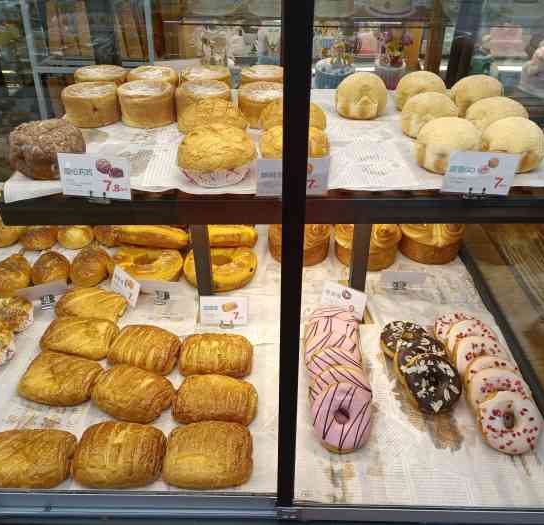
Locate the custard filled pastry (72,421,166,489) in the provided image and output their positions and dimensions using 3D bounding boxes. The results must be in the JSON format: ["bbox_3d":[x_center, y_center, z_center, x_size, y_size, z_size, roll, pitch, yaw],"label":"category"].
[{"bbox_3d":[-0.207,0.258,0.717,0.120,0.042,0.099,0,34,3],"label":"custard filled pastry"}]

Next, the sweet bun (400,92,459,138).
[{"bbox_3d":[0.248,-0.230,0.820,0.086,0.063,0.086,0,34,3],"label":"sweet bun"}]

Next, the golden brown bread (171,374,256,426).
[{"bbox_3d":[-0.084,0.202,0.786,0.127,0.045,0.083,1,35,3],"label":"golden brown bread"}]

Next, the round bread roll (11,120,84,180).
[{"bbox_3d":[-0.304,-0.154,0.716,0.097,0.073,0.097,0,34,0],"label":"round bread roll"}]

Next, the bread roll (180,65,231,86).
[{"bbox_3d":[-0.123,-0.337,1.001,0.096,0.057,0.096,-1,34,1],"label":"bread roll"}]

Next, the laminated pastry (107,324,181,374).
[{"bbox_3d":[-0.214,0.140,0.875,0.117,0.045,0.089,10,37,14],"label":"laminated pastry"}]

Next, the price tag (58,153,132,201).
[{"bbox_3d":[-0.209,-0.102,0.626,0.082,0.053,0.004,4,32,-3],"label":"price tag"}]

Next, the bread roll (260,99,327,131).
[{"bbox_3d":[0.030,-0.198,0.757,0.097,0.070,0.097,1,33,3],"label":"bread roll"}]

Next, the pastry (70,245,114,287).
[{"bbox_3d":[-0.365,0.000,1.067,0.082,0.053,0.108,0,35,1],"label":"pastry"}]

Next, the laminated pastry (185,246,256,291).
[{"bbox_3d":[-0.098,0.012,1.019,0.142,0.044,0.142,1,33,3],"label":"laminated pastry"}]

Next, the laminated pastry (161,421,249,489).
[{"bbox_3d":[-0.086,0.254,0.710,0.121,0.046,0.094,0,35,1],"label":"laminated pastry"}]

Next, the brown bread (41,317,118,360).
[{"bbox_3d":[-0.315,0.123,0.861,0.126,0.041,0.083,9,35,16],"label":"brown bread"}]

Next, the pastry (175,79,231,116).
[{"bbox_3d":[-0.116,-0.276,0.909,0.096,0.057,0.096,0,34,3],"label":"pastry"}]

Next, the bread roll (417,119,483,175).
[{"bbox_3d":[0.246,-0.163,0.733,0.088,0.073,0.088,1,34,1],"label":"bread roll"}]

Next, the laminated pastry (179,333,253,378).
[{"bbox_3d":[-0.088,0.144,0.819,0.114,0.042,0.084,3,33,7],"label":"laminated pastry"}]

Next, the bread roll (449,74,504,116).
[{"bbox_3d":[0.347,-0.279,0.886,0.086,0.066,0.086,0,34,3],"label":"bread roll"}]

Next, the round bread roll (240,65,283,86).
[{"bbox_3d":[-0.010,-0.333,0.989,0.096,0.057,0.096,0,34,3],"label":"round bread roll"}]

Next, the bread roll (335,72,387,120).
[{"bbox_3d":[0.152,-0.283,0.895,0.088,0.072,0.088,0,34,3],"label":"bread roll"}]

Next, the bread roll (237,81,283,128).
[{"bbox_3d":[-0.011,-0.272,0.909,0.093,0.055,0.093,0,35,0],"label":"bread roll"}]

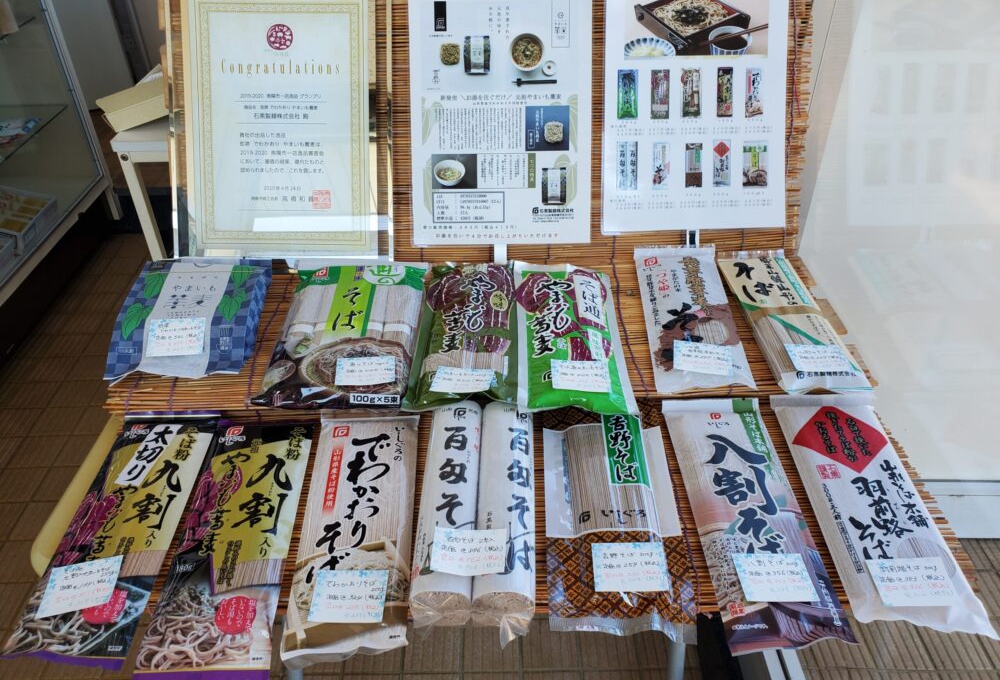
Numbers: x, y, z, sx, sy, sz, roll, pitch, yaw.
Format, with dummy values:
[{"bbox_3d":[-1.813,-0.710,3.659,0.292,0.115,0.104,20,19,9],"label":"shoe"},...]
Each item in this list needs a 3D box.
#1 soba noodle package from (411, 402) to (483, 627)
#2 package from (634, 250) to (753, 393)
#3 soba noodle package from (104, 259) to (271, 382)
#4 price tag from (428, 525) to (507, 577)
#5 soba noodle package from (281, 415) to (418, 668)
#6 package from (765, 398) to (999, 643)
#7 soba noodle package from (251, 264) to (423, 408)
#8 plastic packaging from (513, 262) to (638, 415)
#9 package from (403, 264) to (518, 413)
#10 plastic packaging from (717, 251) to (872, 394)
[{"bbox_3d":[-0.041,0.137,0.624,0.045,0.045,0.205,0,38,1],"label":"soba noodle package"},{"bbox_3d":[0.199,-0.031,0.790,0.094,0.025,0.262,2,37,4],"label":"package"},{"bbox_3d":[-0.315,-0.026,0.771,0.134,0.044,0.165,-2,48,-2],"label":"soba noodle package"},{"bbox_3d":[-0.022,0.153,0.548,0.053,0.002,0.039,1,37,2],"label":"price tag"},{"bbox_3d":[-0.115,0.144,0.619,0.091,0.025,0.247,-3,37,-3],"label":"soba noodle package"},{"bbox_3d":[0.305,0.130,0.630,0.098,0.030,0.246,2,39,3],"label":"package"},{"bbox_3d":[-0.155,-0.014,0.763,0.143,0.035,0.241,-1,37,0],"label":"soba noodle package"},{"bbox_3d":[0.071,-0.008,0.767,0.109,0.028,0.242,0,38,0],"label":"plastic packaging"},{"bbox_3d":[-0.033,-0.016,0.764,0.098,0.035,0.239,0,37,1],"label":"package"},{"bbox_3d":[0.297,-0.029,0.783,0.083,0.030,0.240,-1,39,-1],"label":"plastic packaging"}]

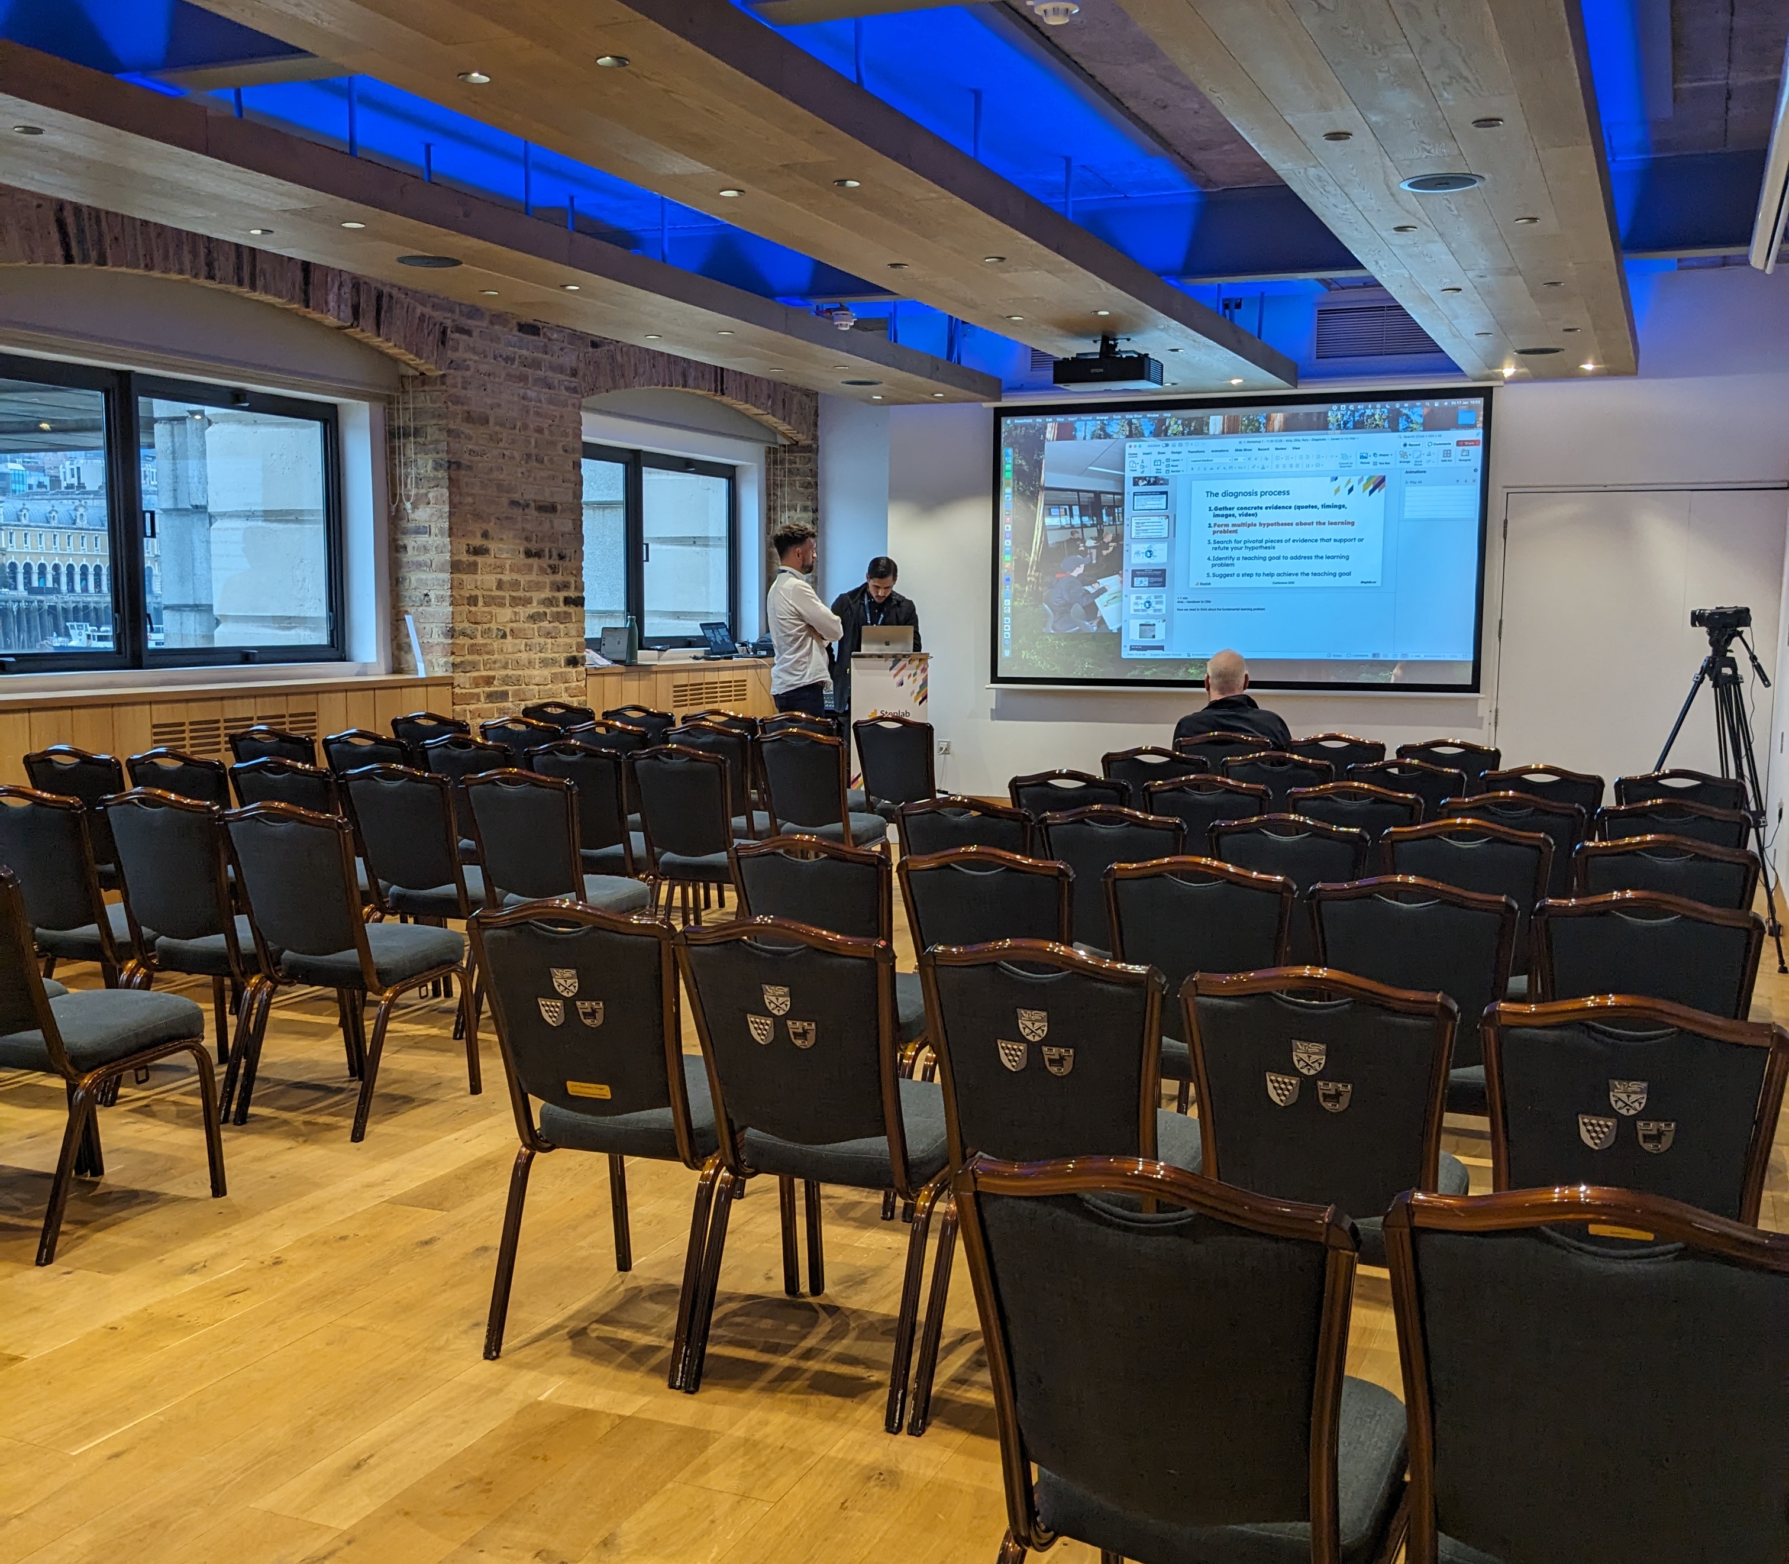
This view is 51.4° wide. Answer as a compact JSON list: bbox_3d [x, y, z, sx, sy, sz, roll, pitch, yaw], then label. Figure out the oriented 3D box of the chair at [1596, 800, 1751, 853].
[{"bbox_3d":[2.379,0.494,5.748,0.439,0.941,0.604,3,6,21],"label":"chair"}]

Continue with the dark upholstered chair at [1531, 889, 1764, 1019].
[{"bbox_3d":[1.597,0.655,3.987,0.447,0.920,0.601,3,6,23],"label":"dark upholstered chair"}]

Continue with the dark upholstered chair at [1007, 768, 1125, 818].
[{"bbox_3d":[0.695,0.398,6.535,0.439,0.941,0.604,3,6,23],"label":"dark upholstered chair"}]

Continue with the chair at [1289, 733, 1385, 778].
[{"bbox_3d":[2.022,0.226,8.347,0.447,0.920,0.601,3,6,23],"label":"chair"}]

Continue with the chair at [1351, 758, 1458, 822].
[{"bbox_3d":[2.002,0.352,7.152,0.439,0.941,0.604,3,6,25],"label":"chair"}]

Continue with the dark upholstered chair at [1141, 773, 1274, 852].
[{"bbox_3d":[1.098,0.396,6.234,0.439,0.902,0.584,3,6,23],"label":"dark upholstered chair"}]

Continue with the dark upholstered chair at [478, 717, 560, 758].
[{"bbox_3d":[-1.586,0.147,8.693,0.447,0.920,0.601,3,6,22],"label":"dark upholstered chair"}]

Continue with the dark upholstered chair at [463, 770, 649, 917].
[{"bbox_3d":[-1.085,0.385,6.087,0.434,0.897,0.575,3,6,19],"label":"dark upholstered chair"}]

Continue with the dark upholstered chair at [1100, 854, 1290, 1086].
[{"bbox_3d":[0.777,0.605,4.426,0.439,0.941,0.604,3,6,22],"label":"dark upholstered chair"}]

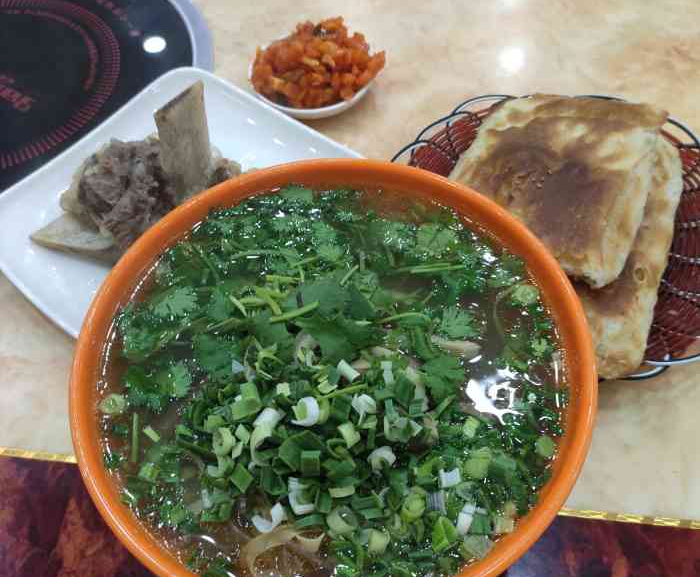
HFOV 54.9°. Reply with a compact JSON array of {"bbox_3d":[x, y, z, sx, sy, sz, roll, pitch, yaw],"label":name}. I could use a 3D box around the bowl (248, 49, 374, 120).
[{"bbox_3d":[-0.025,-0.145,0.476,0.087,0.026,0.087,-1,57,1],"label":"bowl"}]

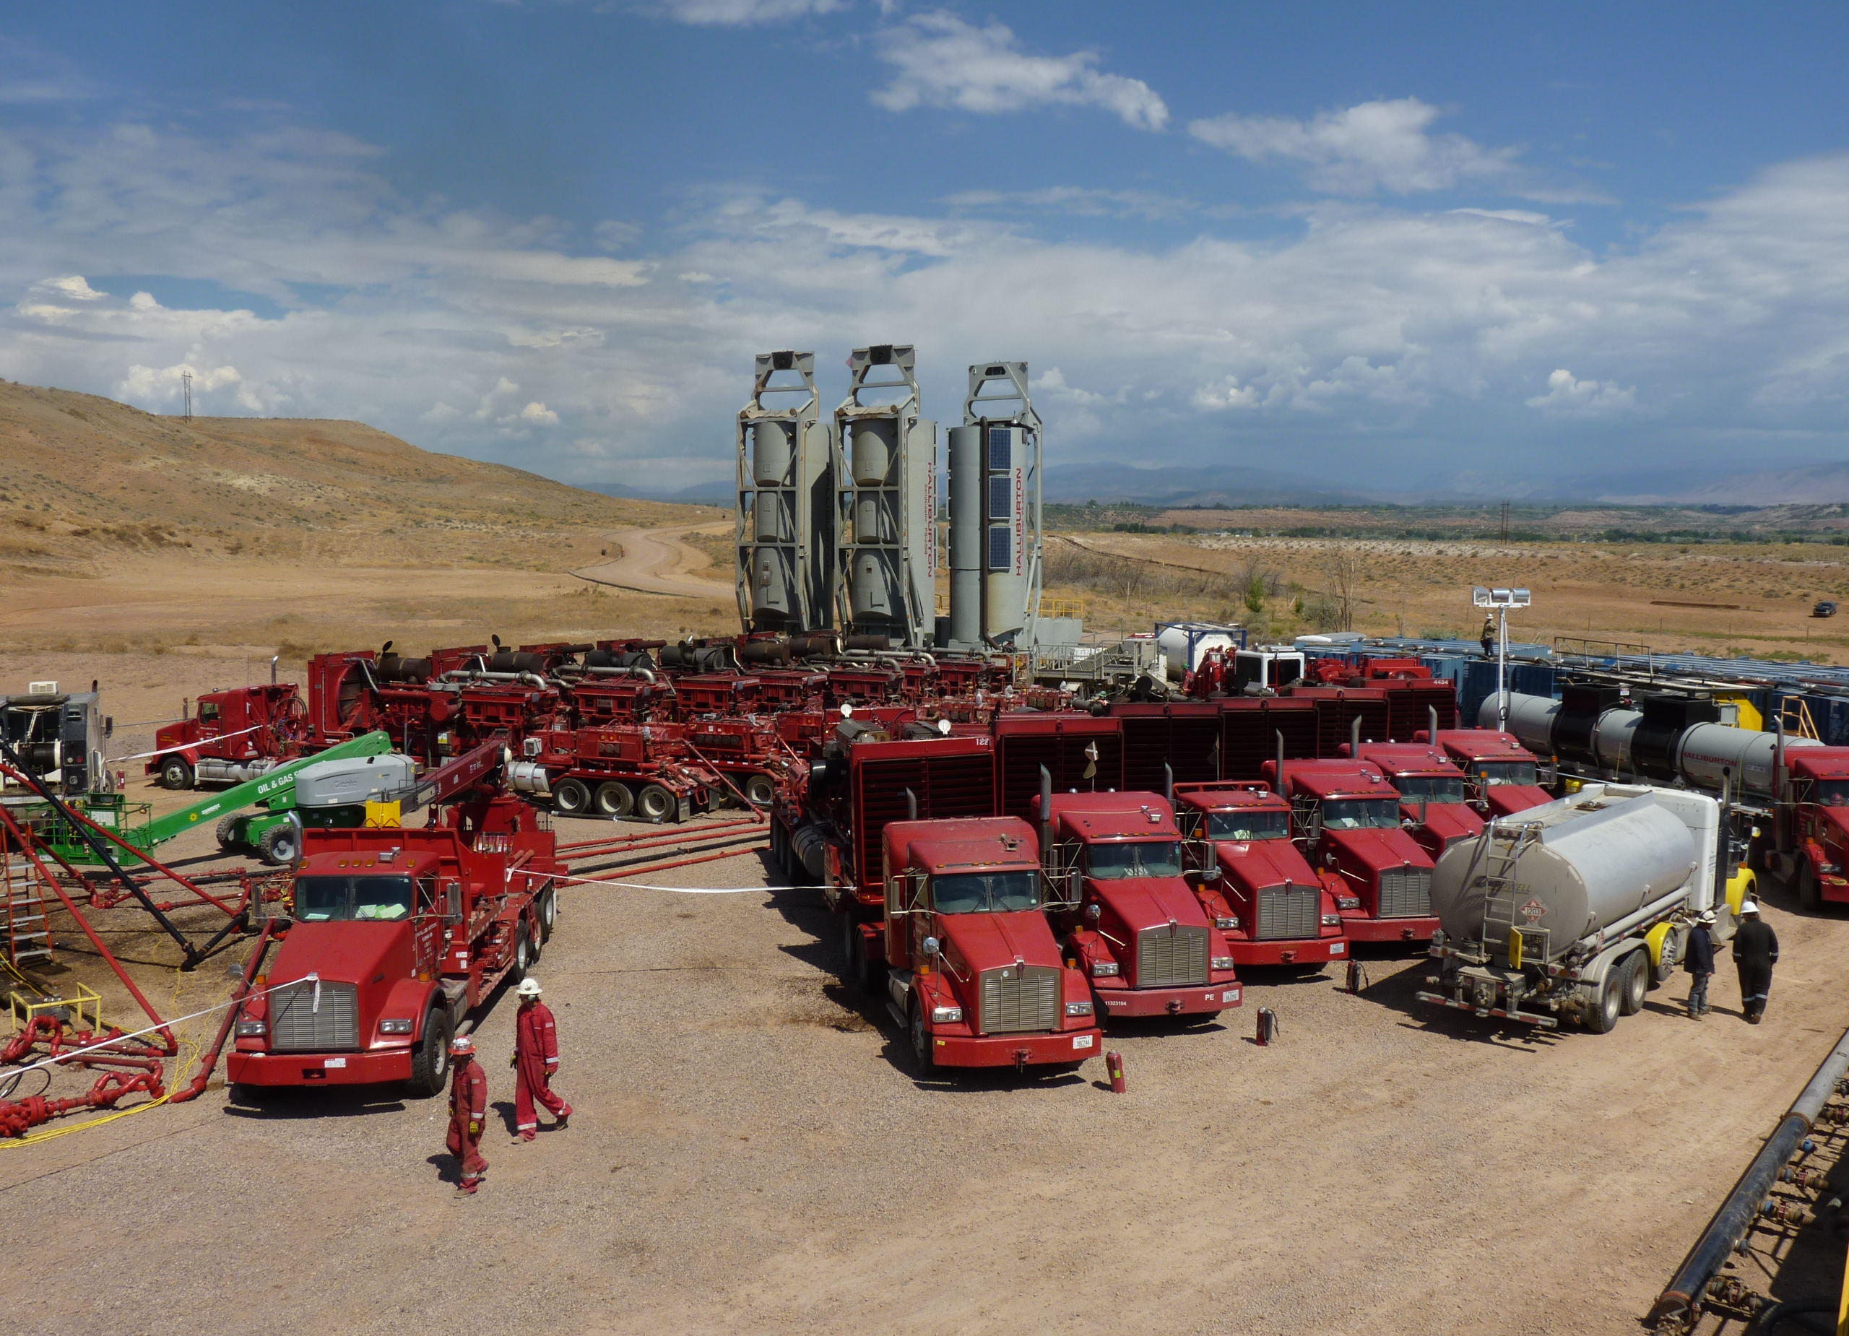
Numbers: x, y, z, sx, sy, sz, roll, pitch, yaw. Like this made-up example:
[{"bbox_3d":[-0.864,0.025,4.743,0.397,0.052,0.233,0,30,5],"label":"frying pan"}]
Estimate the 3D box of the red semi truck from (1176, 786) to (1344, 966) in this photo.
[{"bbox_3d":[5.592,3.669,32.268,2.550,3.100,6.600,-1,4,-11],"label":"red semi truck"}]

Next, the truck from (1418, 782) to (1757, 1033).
[{"bbox_3d":[11.354,3.753,28.745,2.450,3.300,8.700,4,6,44],"label":"truck"}]

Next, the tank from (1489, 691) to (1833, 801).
[{"bbox_3d":[18.751,1.933,45.184,1.650,1.700,11.400,-1,5,-18],"label":"tank"}]

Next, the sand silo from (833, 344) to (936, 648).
[{"bbox_3d":[-1.608,-5.384,69.795,3.100,15.000,3.600,2,5,27],"label":"sand silo"}]

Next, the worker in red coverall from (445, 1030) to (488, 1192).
[{"bbox_3d":[-5.248,5.096,19.548,0.550,1.770,0.520,-4,6,-42],"label":"worker in red coverall"}]

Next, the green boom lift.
[{"bbox_3d":[-16.411,3.128,40.414,8.200,2.750,2.500,-4,6,-41],"label":"green boom lift"}]

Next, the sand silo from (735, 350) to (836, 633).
[{"bbox_3d":[-5.801,-5.571,72.289,3.100,15.000,3.600,2,5,27],"label":"sand silo"}]

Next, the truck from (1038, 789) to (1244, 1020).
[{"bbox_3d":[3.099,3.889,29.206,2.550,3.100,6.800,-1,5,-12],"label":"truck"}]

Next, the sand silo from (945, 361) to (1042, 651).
[{"bbox_3d":[3.017,-5.867,73.766,3.500,14.710,4.000,1,5,14],"label":"sand silo"}]

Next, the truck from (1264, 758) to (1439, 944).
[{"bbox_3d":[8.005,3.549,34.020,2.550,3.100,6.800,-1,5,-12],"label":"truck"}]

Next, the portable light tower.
[{"bbox_3d":[15.255,1.062,45.208,1.700,6.430,1.900,0,4,0],"label":"portable light tower"}]

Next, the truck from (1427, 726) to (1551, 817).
[{"bbox_3d":[12.875,3.009,40.723,2.500,3.150,7.200,-1,5,-11],"label":"truck"}]

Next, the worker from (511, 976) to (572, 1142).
[{"bbox_3d":[-4.817,4.919,21.189,0.750,1.900,0.580,-3,6,-37],"label":"worker"}]

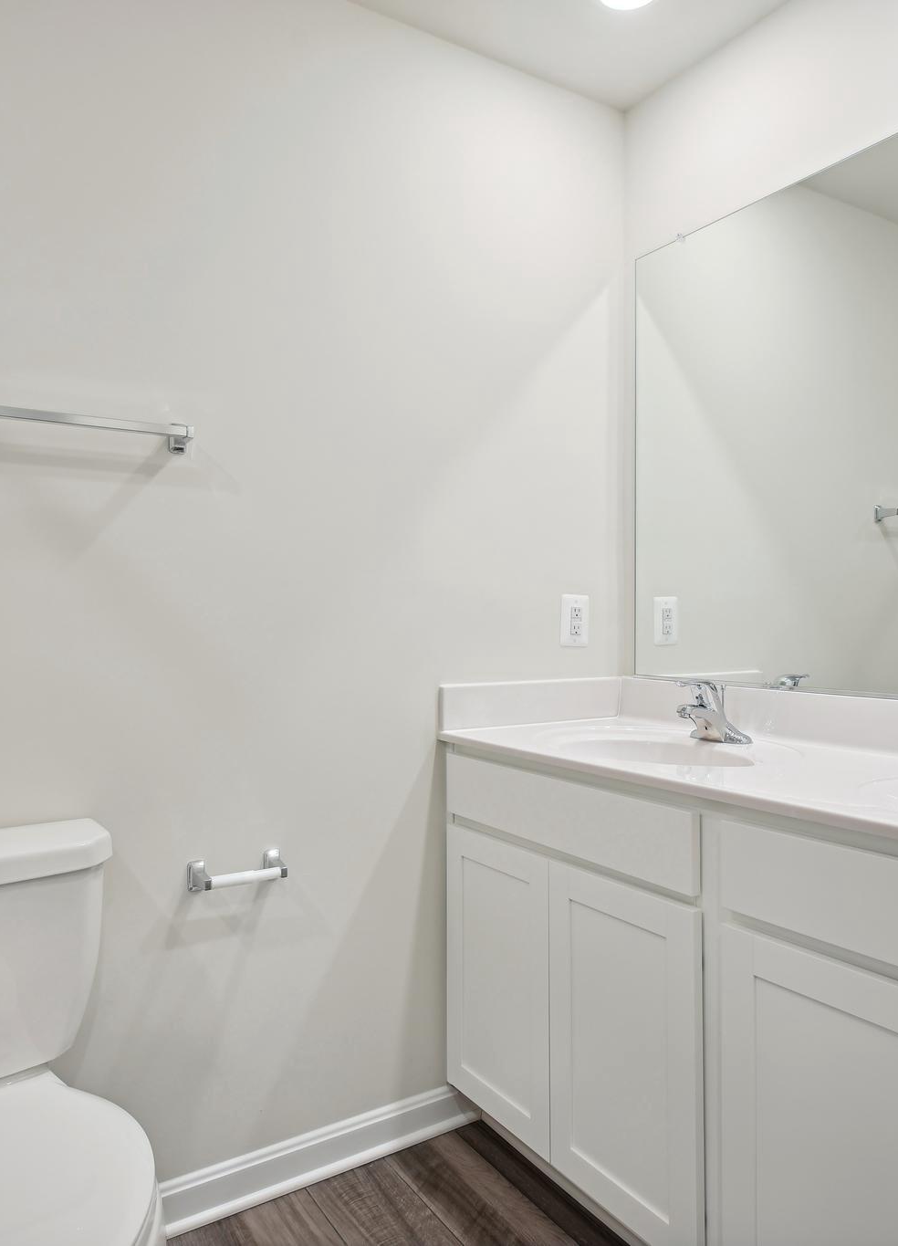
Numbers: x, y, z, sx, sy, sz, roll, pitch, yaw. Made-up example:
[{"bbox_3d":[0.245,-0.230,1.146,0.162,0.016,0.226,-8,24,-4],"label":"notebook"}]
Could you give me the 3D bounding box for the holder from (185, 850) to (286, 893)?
[{"bbox_3d":[-0.397,0.481,1.687,0.184,0.057,0.073,0,0,-33],"label":"holder"}]

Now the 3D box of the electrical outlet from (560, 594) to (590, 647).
[{"bbox_3d":[0.315,-0.004,2.182,0.088,0.131,0.008,0,0,-33],"label":"electrical outlet"}]

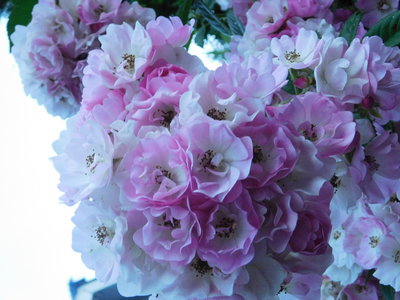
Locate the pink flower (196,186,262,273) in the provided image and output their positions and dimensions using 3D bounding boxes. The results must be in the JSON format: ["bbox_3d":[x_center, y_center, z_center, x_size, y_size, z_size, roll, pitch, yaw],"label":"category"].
[{"bbox_3d":[0.018,0.051,0.370,0.040,0.051,0.030,1,8,-3],"label":"pink flower"}]

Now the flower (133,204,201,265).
[{"bbox_3d":[-0.021,0.052,0.370,0.043,0.036,0.030,0,14,0],"label":"flower"}]

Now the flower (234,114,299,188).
[{"bbox_3d":[0.043,0.001,0.380,0.037,0.046,0.029,4,2,-14],"label":"flower"}]

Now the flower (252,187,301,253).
[{"bbox_3d":[0.049,0.046,0.392,0.032,0.043,0.028,5,7,-17],"label":"flower"}]

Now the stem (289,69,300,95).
[{"bbox_3d":[0.066,-0.048,0.415,0.003,0.021,0.003,-17,0,0],"label":"stem"}]

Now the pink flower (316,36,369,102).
[{"bbox_3d":[0.097,-0.055,0.405,0.036,0.045,0.028,-2,-6,6],"label":"pink flower"}]

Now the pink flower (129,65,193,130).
[{"bbox_3d":[-0.026,-0.036,0.395,0.043,0.043,0.031,0,-11,0],"label":"pink flower"}]

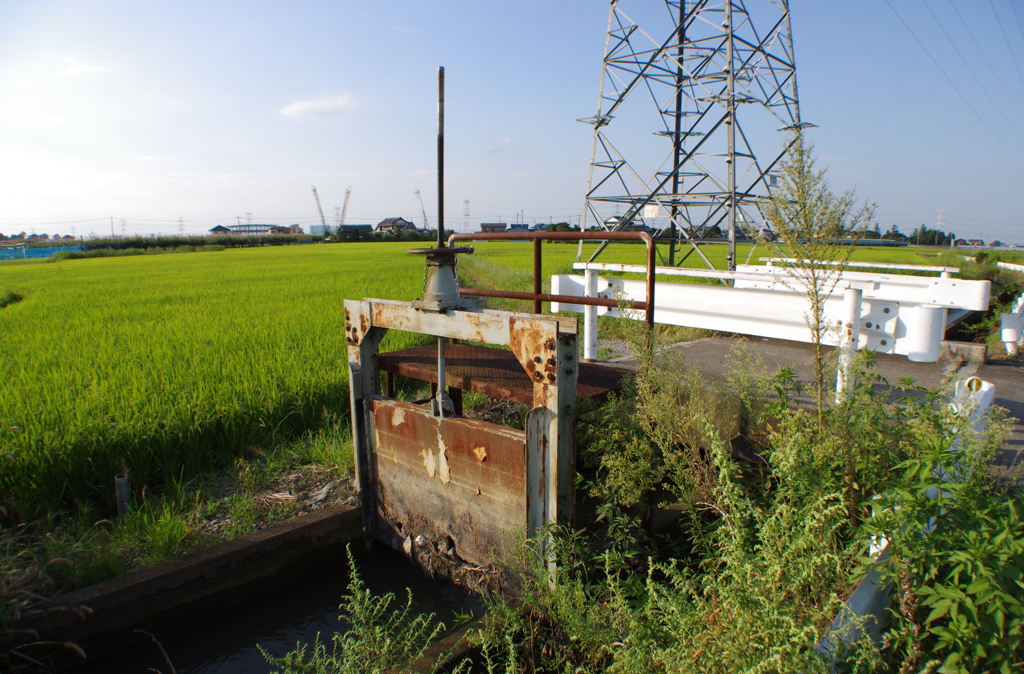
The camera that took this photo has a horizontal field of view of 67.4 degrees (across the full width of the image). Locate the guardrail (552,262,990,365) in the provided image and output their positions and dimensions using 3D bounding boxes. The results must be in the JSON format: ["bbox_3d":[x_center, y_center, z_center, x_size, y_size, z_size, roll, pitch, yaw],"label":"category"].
[{"bbox_3d":[3.162,-0.330,8.206,5.350,0.980,3.700,-7,10,-45],"label":"guardrail"}]

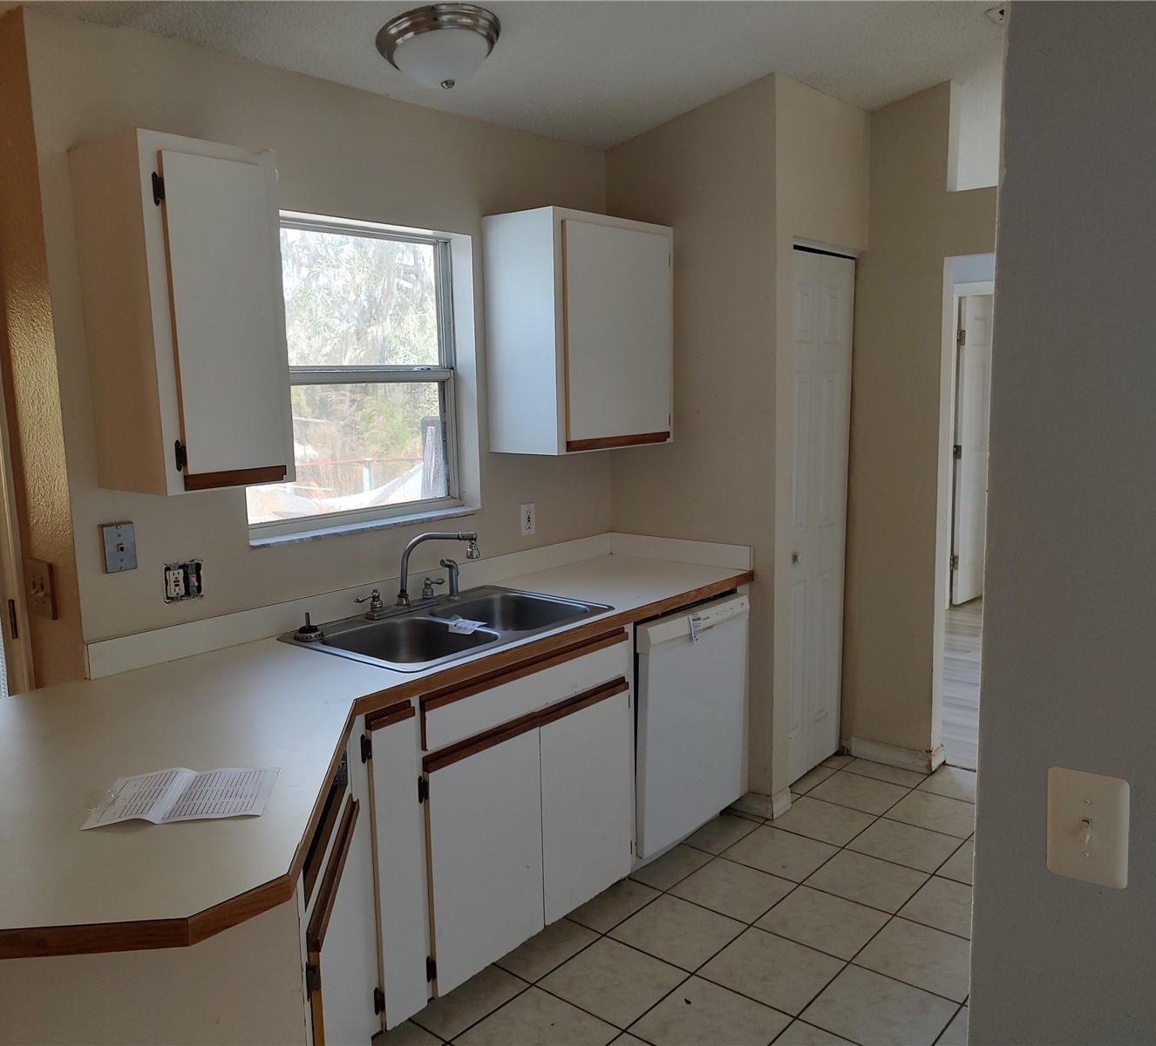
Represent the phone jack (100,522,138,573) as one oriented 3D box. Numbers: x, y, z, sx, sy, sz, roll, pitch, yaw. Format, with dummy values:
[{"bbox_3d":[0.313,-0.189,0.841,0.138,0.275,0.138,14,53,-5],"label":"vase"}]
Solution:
[{"bbox_3d":[-1.107,0.059,2.335,0.013,0.114,0.073,5,10,40],"label":"phone jack"}]

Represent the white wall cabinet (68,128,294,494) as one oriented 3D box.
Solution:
[{"bbox_3d":[-0.915,-0.464,2.255,0.335,0.755,0.319,5,10,40],"label":"white wall cabinet"}]

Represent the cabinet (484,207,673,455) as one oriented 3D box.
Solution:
[{"bbox_3d":[0.029,-0.646,3.363,0.325,0.766,0.642,5,10,40],"label":"cabinet"}]

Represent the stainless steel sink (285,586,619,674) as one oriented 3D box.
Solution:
[{"bbox_3d":[-0.357,0.367,2.809,0.560,0.185,0.838,5,10,40],"label":"stainless steel sink"}]

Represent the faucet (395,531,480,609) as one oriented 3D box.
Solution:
[{"bbox_3d":[-0.430,0.153,2.948,0.255,0.225,0.060,-1,8,5],"label":"faucet"}]

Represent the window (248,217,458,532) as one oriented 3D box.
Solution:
[{"bbox_3d":[-0.698,-0.444,2.935,0.065,0.885,0.835,5,10,40],"label":"window"}]

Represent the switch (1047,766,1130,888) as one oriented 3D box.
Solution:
[{"bbox_3d":[0.559,0.334,1.061,0.079,0.122,0.012,5,10,40],"label":"switch"}]

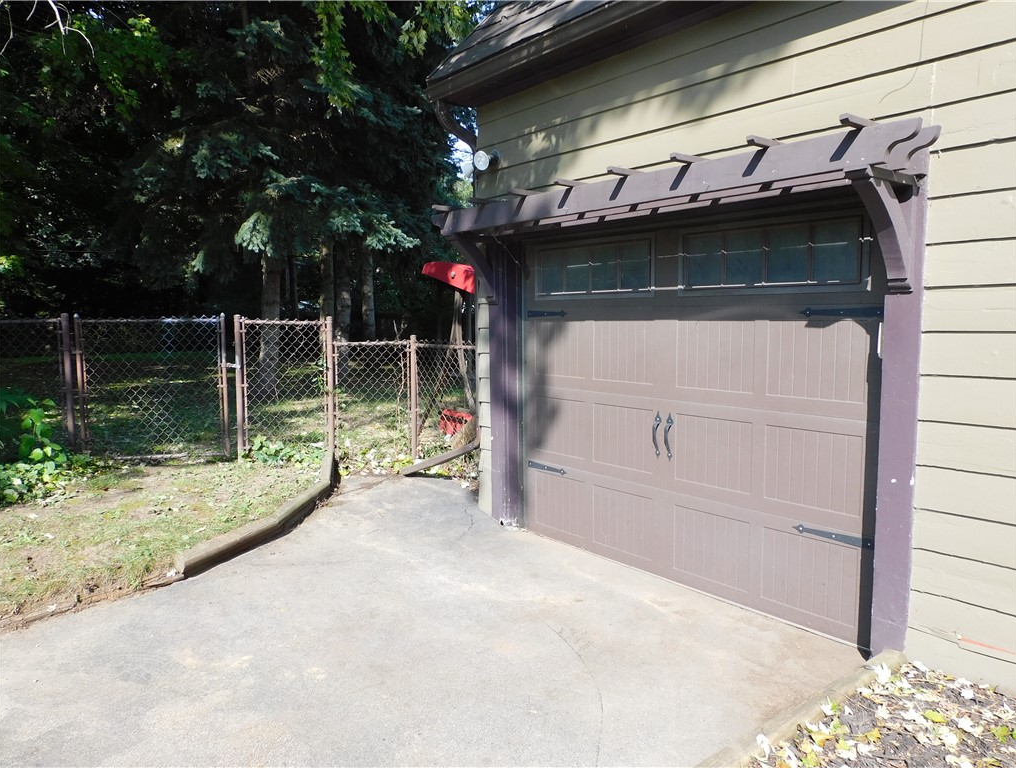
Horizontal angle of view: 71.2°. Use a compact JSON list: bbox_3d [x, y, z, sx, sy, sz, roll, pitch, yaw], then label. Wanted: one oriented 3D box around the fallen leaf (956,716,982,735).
[{"bbox_3d":[1.672,1.233,2.574,0.072,0.022,0.085,-5,7,-40],"label":"fallen leaf"}]

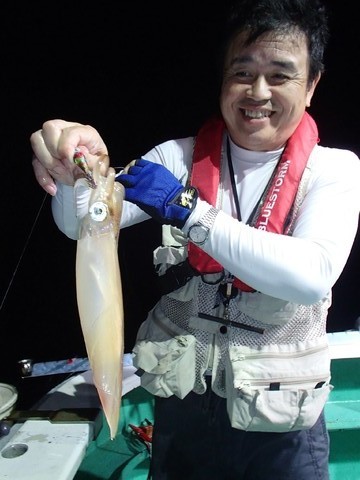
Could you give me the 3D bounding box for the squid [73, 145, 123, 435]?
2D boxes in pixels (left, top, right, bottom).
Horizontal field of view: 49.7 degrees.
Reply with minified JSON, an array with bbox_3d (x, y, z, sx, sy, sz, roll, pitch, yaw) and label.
[{"bbox_3d":[-0.111,0.080,0.545,0.065,0.400,0.060,-3,7,-9],"label":"squid"}]

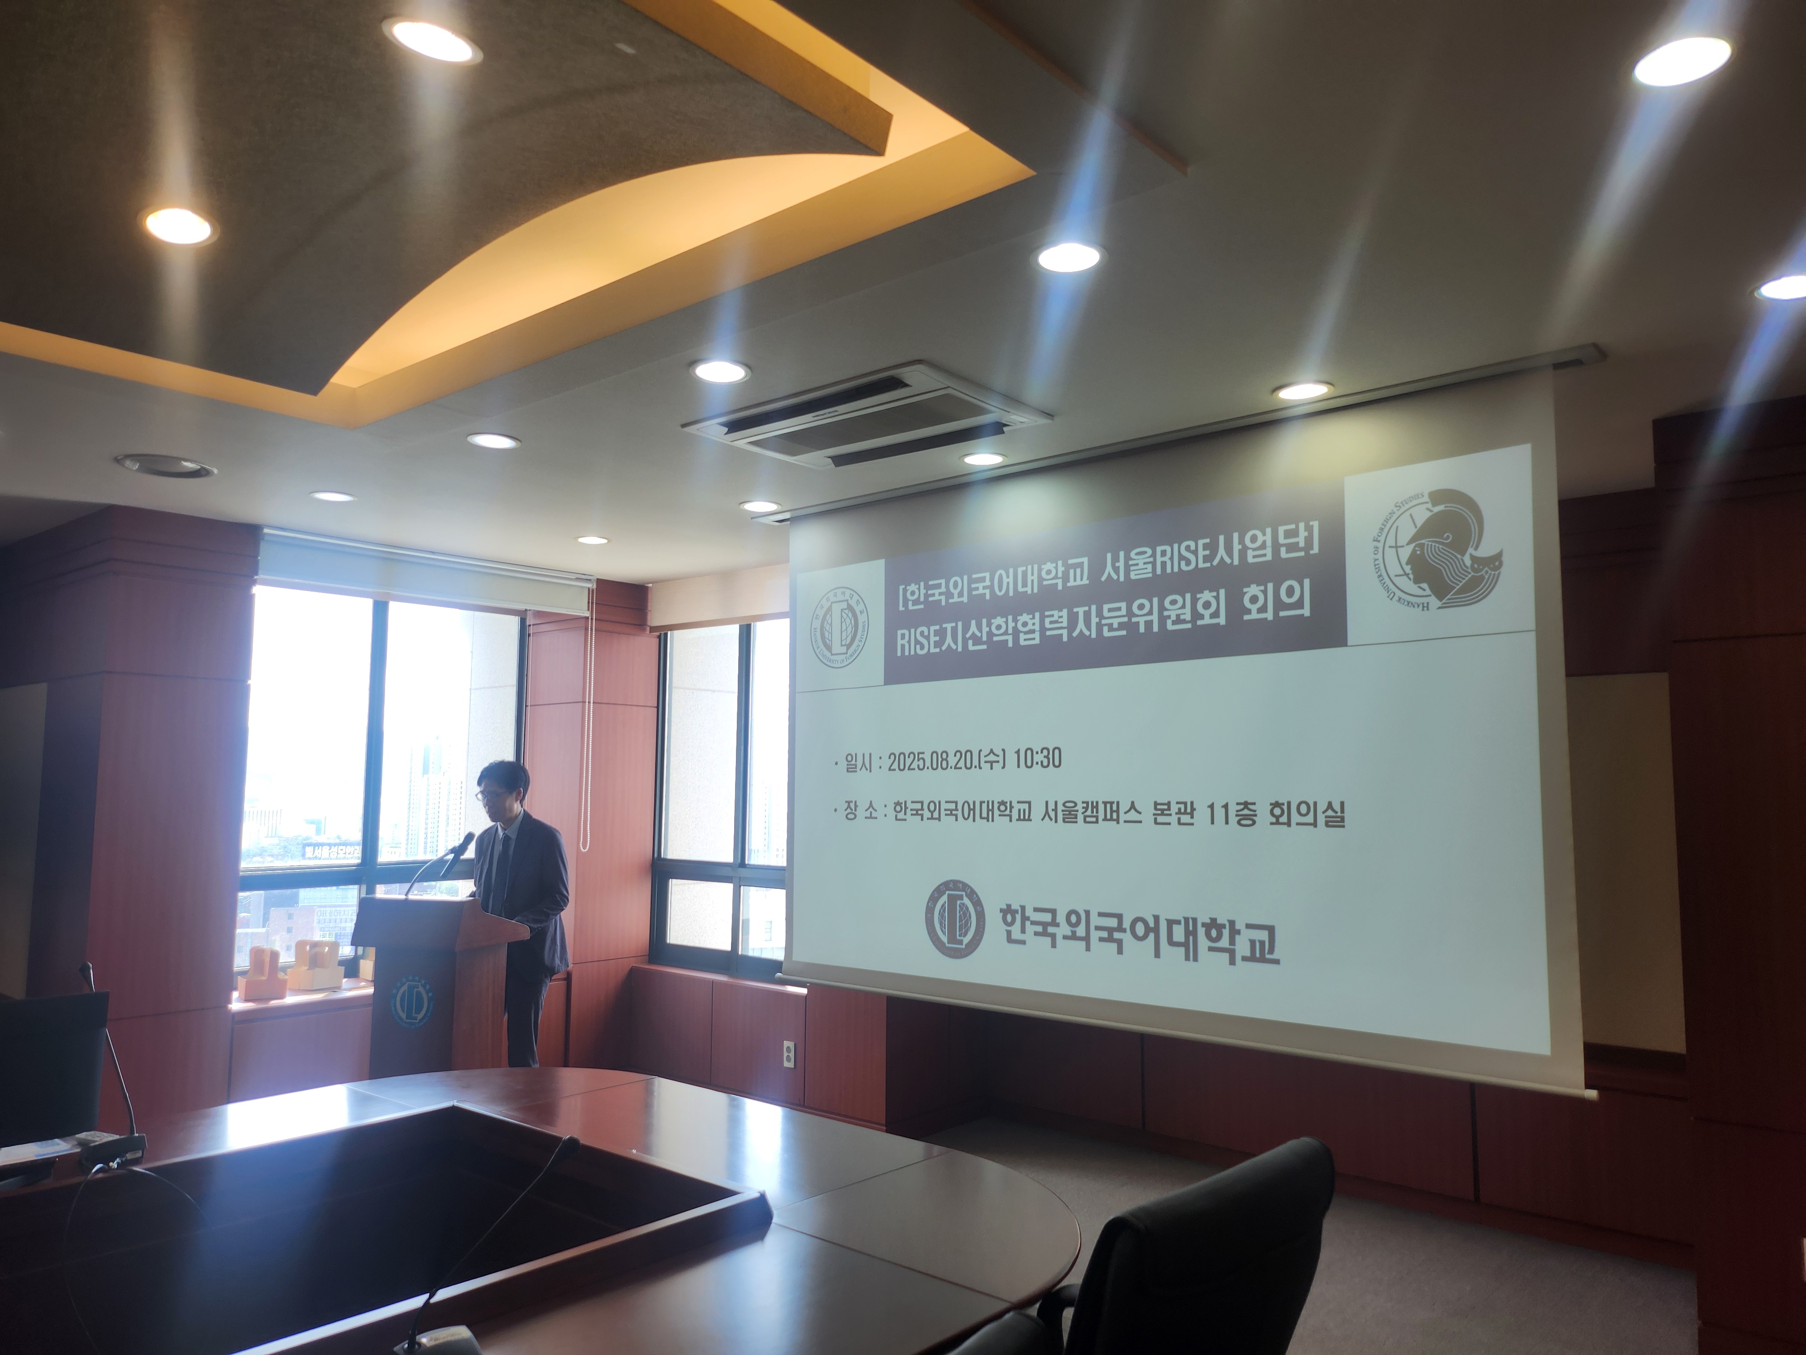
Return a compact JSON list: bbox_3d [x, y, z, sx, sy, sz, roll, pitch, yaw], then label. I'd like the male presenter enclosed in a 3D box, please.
[{"bbox_3d":[-1.622,1.175,5.281,0.460,1.645,0.360,-2,-5,20],"label":"male presenter"}]

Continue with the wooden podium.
[{"bbox_3d":[-1.804,1.404,4.874,0.490,1.115,0.434,-2,-5,20],"label":"wooden podium"}]

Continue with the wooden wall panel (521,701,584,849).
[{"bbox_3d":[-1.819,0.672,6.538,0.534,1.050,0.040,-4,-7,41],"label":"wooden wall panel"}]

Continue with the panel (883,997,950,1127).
[{"bbox_3d":[0.059,1.656,5.529,0.040,0.548,0.436,-4,-7,41],"label":"panel"}]

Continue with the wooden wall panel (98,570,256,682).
[{"bbox_3d":[-2.894,-0.192,5.034,0.040,0.390,0.534,-4,-7,41],"label":"wooden wall panel"}]

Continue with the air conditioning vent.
[{"bbox_3d":[-0.114,-0.747,3.657,0.913,0.050,0.621,-4,-7,41],"label":"air conditioning vent"}]

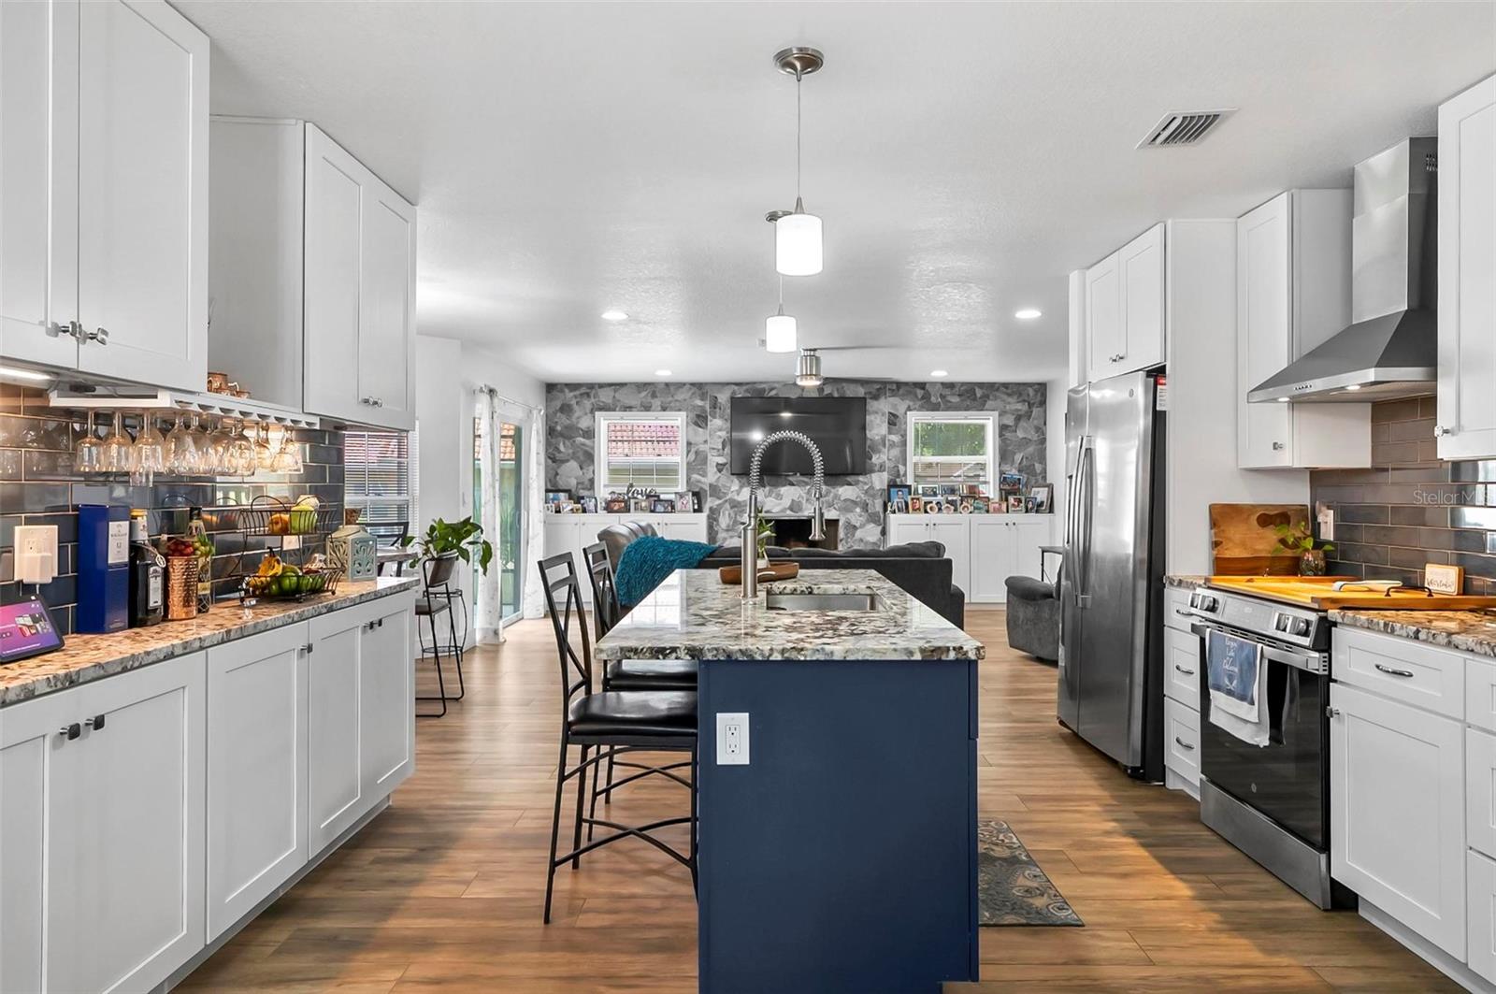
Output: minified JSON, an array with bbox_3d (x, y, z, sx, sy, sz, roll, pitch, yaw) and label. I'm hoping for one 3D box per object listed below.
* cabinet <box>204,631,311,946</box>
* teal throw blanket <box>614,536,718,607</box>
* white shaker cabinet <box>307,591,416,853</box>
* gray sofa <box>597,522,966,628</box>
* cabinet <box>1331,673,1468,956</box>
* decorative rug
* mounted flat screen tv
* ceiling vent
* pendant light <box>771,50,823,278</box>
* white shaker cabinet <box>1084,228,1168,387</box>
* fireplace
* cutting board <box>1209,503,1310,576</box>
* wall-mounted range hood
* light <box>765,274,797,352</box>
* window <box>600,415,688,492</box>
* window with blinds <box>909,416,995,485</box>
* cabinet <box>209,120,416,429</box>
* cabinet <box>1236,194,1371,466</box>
[{"bbox_3d":[-1.539,0.775,2.486,0.330,0.780,0.485,0,0,1],"label":"cabinet"},{"bbox_3d":[-0.619,0.570,6.731,0.787,0.531,0.558,0,0,0],"label":"teal throw blanket"},{"bbox_3d":[-1.531,0.770,3.130,0.330,0.780,0.802,0,0,1],"label":"white shaker cabinet"},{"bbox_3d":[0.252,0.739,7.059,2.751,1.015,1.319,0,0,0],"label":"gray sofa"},{"bbox_3d":[2.089,0.862,2.414,0.609,0.599,0.487,0,0,0],"label":"cabinet"},{"bbox_3d":[0.751,1.269,3.015,0.528,0.010,0.832,0,0,0],"label":"decorative rug"},{"bbox_3d":[0.544,-0.649,9.454,1.481,0.855,0.081,0,0,0],"label":"mounted flat screen tv"},{"bbox_3d":[1.399,-1.179,2.796,0.205,0.020,0.285,0,0,1],"label":"ceiling vent"},{"bbox_3d":[0.134,-0.896,2.337,0.134,0.570,0.134,0,0,1],"label":"pendant light"},{"bbox_3d":[2.124,-0.894,4.172,0.640,0.603,0.810,0,0,1],"label":"white shaker cabinet"},{"bbox_3d":[0.542,0.592,9.599,0.900,0.790,0.440,0,0,1],"label":"fireplace"},{"bbox_3d":[2.164,0.187,3.679,0.430,0.310,0.030,0,-6,0],"label":"cutting board"},{"bbox_3d":[2.172,-0.774,3.017,0.497,0.827,0.721,0,0,0],"label":"wall-mounted range hood"},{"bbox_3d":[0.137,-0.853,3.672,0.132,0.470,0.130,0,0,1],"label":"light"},{"bbox_3d":[-1.167,-0.466,9.654,0.989,0.918,0.102,0,0,0],"label":"window"},{"bbox_3d":[2.236,-0.478,9.500,0.985,0.880,0.100,0,1,1],"label":"window with blinds"},{"bbox_3d":[-1.565,-0.740,3.200,0.330,0.929,0.827,0,0,0],"label":"cabinet"},{"bbox_3d":[2.266,-0.658,3.575,0.330,1.067,0.377,0,0,1],"label":"cabinet"}]

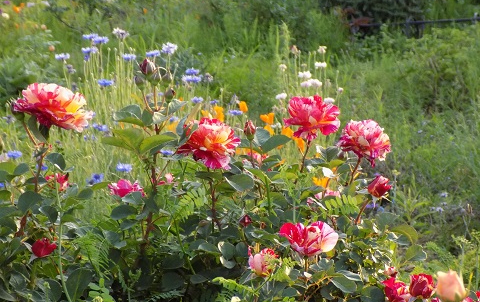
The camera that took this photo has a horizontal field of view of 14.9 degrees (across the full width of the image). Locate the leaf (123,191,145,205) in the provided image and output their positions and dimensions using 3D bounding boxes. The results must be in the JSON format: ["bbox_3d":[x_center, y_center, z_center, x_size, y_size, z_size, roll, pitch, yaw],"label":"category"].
[{"bbox_3d":[-0.175,0.078,3.000,0.037,0.010,0.028,-16,41,-9],"label":"leaf"}]

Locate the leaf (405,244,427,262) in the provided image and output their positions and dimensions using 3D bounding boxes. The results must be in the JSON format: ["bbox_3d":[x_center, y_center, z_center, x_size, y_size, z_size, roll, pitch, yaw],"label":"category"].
[{"bbox_3d":[0.249,0.144,2.600,0.032,0.024,0.022,0,11,0],"label":"leaf"}]

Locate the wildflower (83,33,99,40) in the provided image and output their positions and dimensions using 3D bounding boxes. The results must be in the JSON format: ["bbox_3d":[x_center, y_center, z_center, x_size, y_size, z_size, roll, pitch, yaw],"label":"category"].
[{"bbox_3d":[-0.294,-0.225,3.600,0.030,0.012,0.031,0,12,0],"label":"wildflower"}]

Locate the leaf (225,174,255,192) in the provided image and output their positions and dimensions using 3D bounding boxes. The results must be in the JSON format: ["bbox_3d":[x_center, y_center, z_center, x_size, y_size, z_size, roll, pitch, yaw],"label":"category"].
[{"bbox_3d":[-0.001,0.051,2.950,0.048,0.010,0.034,8,48,-4],"label":"leaf"}]

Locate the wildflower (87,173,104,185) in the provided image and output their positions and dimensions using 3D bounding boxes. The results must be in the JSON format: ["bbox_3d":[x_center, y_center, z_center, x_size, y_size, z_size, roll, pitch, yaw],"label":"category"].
[{"bbox_3d":[-0.288,0.057,3.650,0.034,0.018,0.034,0,41,0],"label":"wildflower"}]

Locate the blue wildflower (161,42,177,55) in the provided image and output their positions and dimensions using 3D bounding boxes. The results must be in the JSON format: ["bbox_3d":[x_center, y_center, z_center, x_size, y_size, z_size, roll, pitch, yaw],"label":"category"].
[{"bbox_3d":[-0.147,-0.213,3.800,0.035,0.024,0.035,0,14,0],"label":"blue wildflower"}]

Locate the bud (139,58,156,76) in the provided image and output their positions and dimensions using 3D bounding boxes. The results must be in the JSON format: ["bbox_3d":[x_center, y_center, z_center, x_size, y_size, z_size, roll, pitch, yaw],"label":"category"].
[{"bbox_3d":[-0.126,-0.115,2.500,0.023,0.026,0.023,-6,11,0],"label":"bud"}]

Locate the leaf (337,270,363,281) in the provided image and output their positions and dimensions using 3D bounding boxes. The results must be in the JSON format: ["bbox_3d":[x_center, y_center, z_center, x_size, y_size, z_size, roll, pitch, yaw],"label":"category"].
[{"bbox_3d":[0.173,0.197,2.900,0.042,0.010,0.028,16,27,6],"label":"leaf"}]

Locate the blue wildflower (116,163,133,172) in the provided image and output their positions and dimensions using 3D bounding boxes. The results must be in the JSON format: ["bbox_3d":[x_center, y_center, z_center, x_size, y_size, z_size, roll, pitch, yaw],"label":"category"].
[{"bbox_3d":[-0.265,0.038,4.200,0.036,0.017,0.036,0,12,0],"label":"blue wildflower"}]

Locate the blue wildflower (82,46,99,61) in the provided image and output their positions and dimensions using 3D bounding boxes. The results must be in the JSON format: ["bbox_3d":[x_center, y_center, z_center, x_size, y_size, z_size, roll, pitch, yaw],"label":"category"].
[{"bbox_3d":[-0.351,-0.229,4.300,0.036,0.032,0.034,0,12,0],"label":"blue wildflower"}]

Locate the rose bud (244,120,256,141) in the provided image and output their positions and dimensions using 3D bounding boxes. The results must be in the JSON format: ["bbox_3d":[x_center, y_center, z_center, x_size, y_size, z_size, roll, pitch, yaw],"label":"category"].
[{"bbox_3d":[0.017,-0.034,3.000,0.019,0.034,0.019,0,12,0],"label":"rose bud"}]

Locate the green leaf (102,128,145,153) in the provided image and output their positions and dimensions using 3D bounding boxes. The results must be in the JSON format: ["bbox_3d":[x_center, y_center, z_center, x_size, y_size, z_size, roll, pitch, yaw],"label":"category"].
[{"bbox_3d":[-0.167,-0.015,2.620,0.060,0.030,0.035,0,14,0],"label":"green leaf"}]

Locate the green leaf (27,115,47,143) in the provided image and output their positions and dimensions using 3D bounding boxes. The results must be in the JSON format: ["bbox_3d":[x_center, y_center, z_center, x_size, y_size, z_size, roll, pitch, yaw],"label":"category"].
[{"bbox_3d":[-0.272,-0.029,2.450,0.025,0.036,0.016,4,13,20],"label":"green leaf"}]

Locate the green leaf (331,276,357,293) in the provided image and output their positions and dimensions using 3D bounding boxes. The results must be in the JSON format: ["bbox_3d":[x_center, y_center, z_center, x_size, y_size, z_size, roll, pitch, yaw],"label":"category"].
[{"bbox_3d":[0.141,0.182,2.500,0.038,0.008,0.027,33,51,17],"label":"green leaf"}]

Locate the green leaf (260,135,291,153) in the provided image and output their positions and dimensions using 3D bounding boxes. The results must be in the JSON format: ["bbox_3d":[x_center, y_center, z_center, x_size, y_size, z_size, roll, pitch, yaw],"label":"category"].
[{"bbox_3d":[0.050,-0.009,2.550,0.040,0.024,0.018,0,12,0],"label":"green leaf"}]

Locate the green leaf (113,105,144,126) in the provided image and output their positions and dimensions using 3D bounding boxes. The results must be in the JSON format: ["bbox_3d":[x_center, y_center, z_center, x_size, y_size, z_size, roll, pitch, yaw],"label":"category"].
[{"bbox_3d":[-0.158,-0.050,2.600,0.045,0.012,0.032,-12,45,-4],"label":"green leaf"}]

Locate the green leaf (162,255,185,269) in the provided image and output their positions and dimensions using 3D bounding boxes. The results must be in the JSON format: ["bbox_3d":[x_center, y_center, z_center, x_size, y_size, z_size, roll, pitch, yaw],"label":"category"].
[{"bbox_3d":[-0.095,0.158,2.600,0.031,0.016,0.022,0,14,0],"label":"green leaf"}]

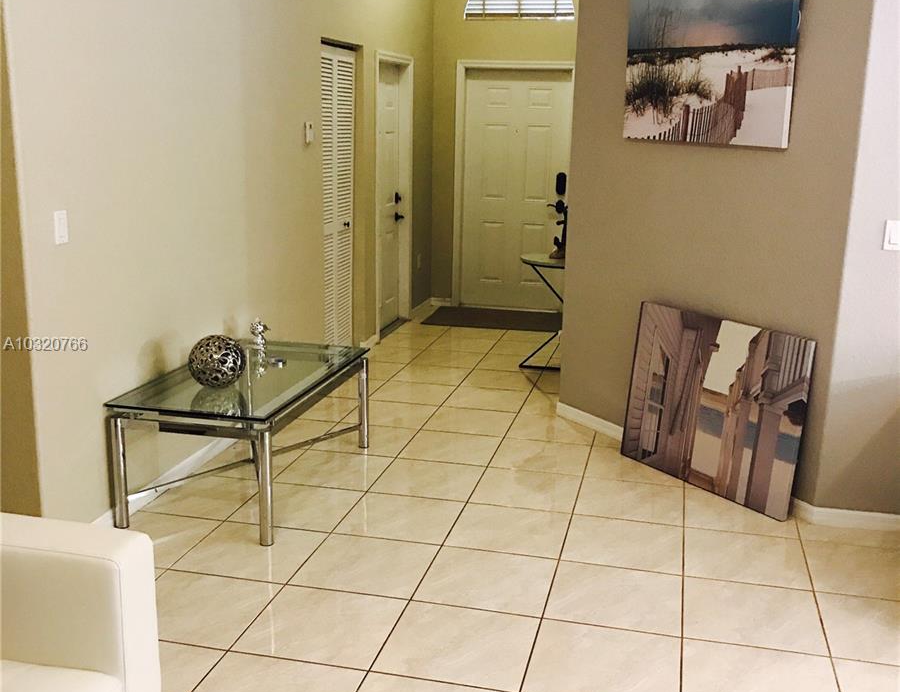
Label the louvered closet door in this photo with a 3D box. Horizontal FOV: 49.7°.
[{"bbox_3d":[-0.770,-0.875,6.321,0.040,2.030,0.750,4,14,14],"label":"louvered closet door"}]

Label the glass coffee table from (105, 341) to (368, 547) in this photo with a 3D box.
[{"bbox_3d":[-0.875,0.372,4.358,0.690,0.510,1.270,4,13,13],"label":"glass coffee table"}]

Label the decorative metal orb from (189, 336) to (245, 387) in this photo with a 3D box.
[{"bbox_3d":[-0.967,0.064,4.034,0.230,0.230,0.230,4,13,13],"label":"decorative metal orb"}]

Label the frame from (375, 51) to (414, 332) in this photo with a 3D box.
[{"bbox_3d":[-0.465,-1.163,7.489,0.120,2.100,0.980,4,13,13],"label":"frame"}]

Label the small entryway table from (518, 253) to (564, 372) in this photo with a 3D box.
[{"bbox_3d":[0.872,-0.215,6.547,0.780,0.730,0.380,4,13,13],"label":"small entryway table"}]

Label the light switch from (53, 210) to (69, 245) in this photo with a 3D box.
[{"bbox_3d":[-1.386,-0.424,3.476,0.012,0.115,0.070,4,13,13],"label":"light switch"}]

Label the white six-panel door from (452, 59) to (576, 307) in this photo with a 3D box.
[{"bbox_3d":[0.572,-1.347,8.469,0.920,2.060,0.050,4,13,13],"label":"white six-panel door"}]

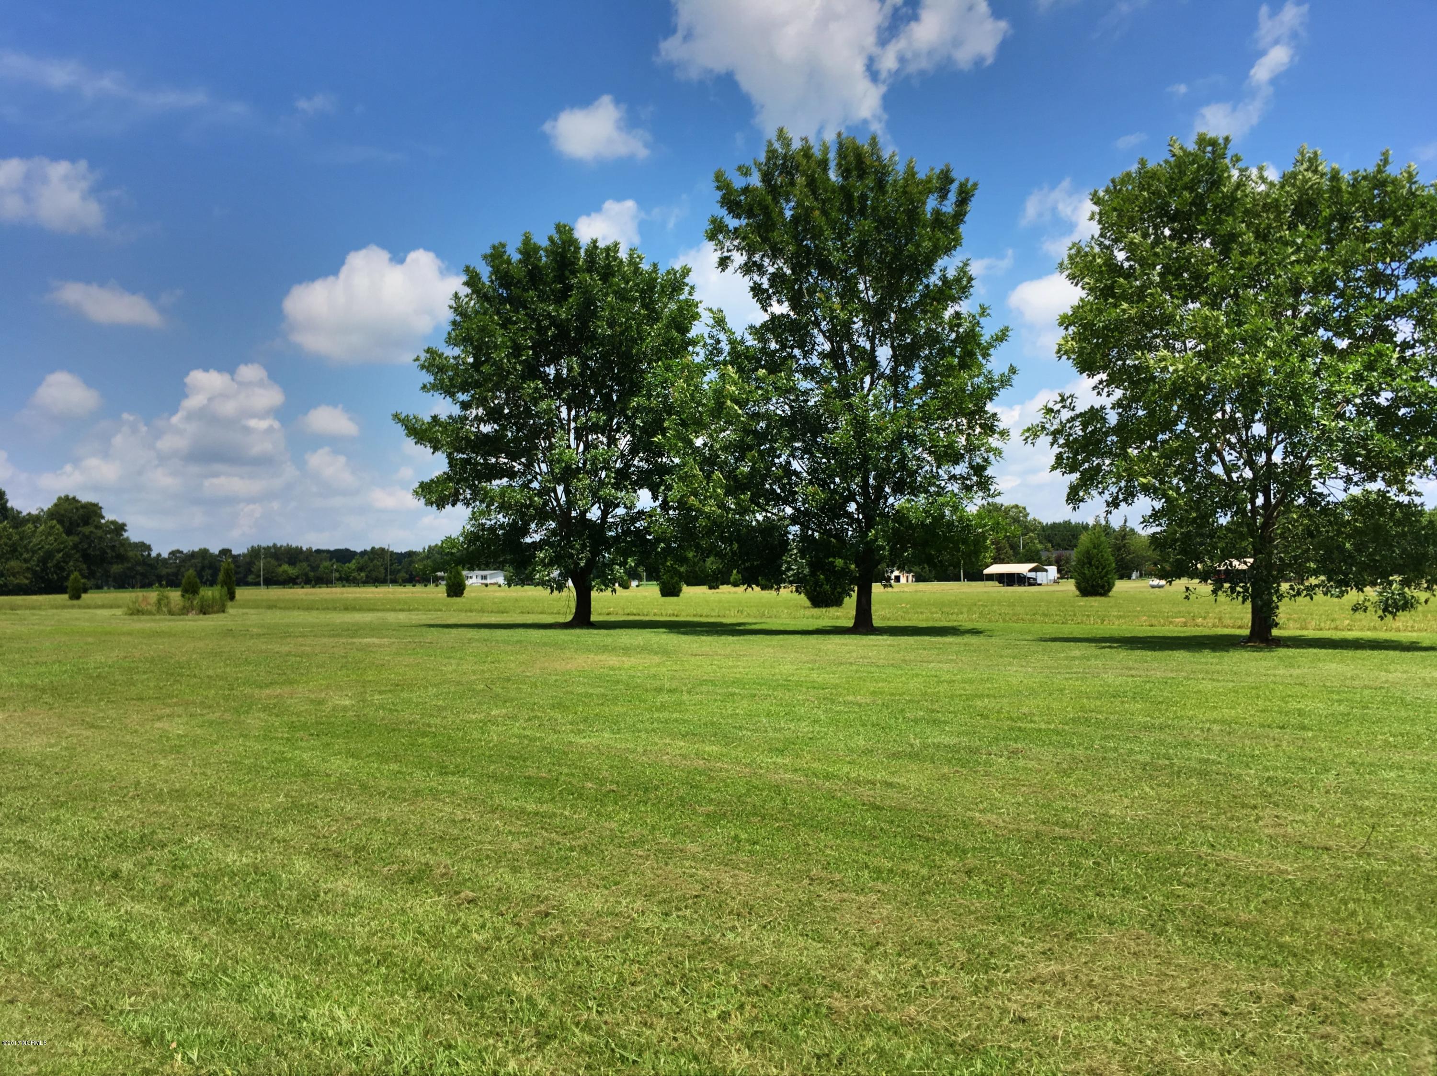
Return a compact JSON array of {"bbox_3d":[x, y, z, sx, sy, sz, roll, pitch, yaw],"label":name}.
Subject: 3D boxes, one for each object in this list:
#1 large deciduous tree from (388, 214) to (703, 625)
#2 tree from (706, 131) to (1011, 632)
[{"bbox_3d":[-5.450,-3.800,40.200,10.500,13.500,10.000,0,-2,0],"label":"large deciduous tree"},{"bbox_3d":[3.800,-4.600,35.200,9.400,14.700,9.200,0,-2,0],"label":"tree"}]

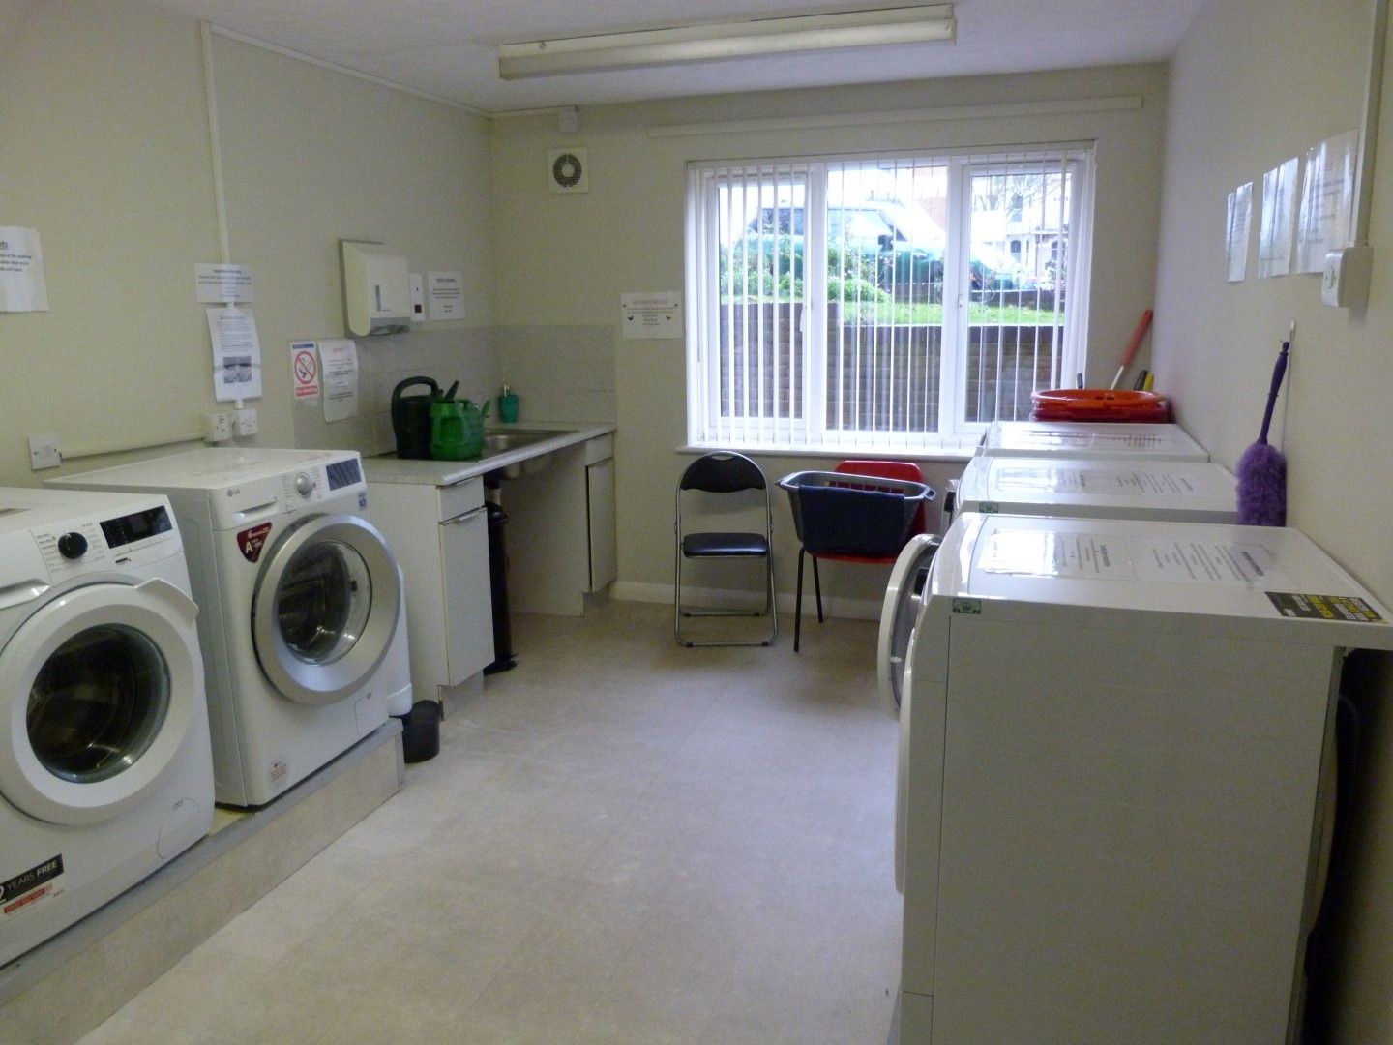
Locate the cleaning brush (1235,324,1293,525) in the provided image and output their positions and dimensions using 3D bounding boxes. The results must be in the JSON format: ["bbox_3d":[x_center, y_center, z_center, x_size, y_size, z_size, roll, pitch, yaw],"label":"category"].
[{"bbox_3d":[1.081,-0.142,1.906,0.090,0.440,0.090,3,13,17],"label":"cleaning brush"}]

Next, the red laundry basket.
[{"bbox_3d":[1.465,-0.350,3.679,0.470,0.240,0.470,3,13,17],"label":"red laundry basket"}]

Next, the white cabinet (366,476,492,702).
[{"bbox_3d":[-1.113,0.254,3.783,0.575,0.855,0.320,3,13,17],"label":"white cabinet"}]

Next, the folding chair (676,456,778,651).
[{"bbox_3d":[0.128,0.107,4.532,0.455,0.795,0.470,-1,12,-2],"label":"folding chair"}]

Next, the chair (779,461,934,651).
[{"bbox_3d":[0.752,0.141,4.372,0.550,0.785,0.500,4,13,20],"label":"chair"}]

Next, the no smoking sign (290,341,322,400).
[{"bbox_3d":[-1.420,-0.557,3.670,0.008,0.200,0.138,3,13,17],"label":"no smoking sign"}]

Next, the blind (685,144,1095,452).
[{"bbox_3d":[0.800,-0.953,4.471,1.735,1.310,0.120,3,13,17],"label":"blind"}]

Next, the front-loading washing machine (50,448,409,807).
[{"bbox_3d":[-1.325,0.259,2.912,0.580,0.850,0.600,3,13,17],"label":"front-loading washing machine"}]

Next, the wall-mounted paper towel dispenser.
[{"bbox_3d":[-1.252,-0.917,3.957,0.120,0.360,0.275,3,13,17],"label":"wall-mounted paper towel dispenser"}]

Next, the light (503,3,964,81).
[{"bbox_3d":[0.064,-1.605,3.385,1.570,0.102,0.110,3,13,17],"label":"light"}]

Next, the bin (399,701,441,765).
[{"bbox_3d":[-0.957,0.672,3.394,0.220,0.200,0.220,3,13,17],"label":"bin"}]

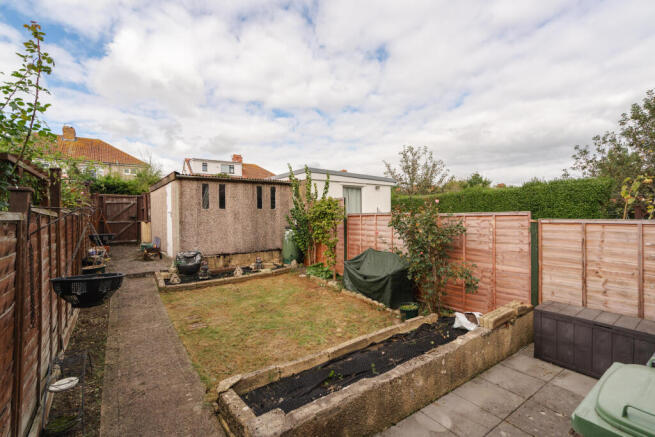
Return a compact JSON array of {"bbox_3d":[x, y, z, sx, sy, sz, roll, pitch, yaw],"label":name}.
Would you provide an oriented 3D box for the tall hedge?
[{"bbox_3d":[4.764,0.250,9.621,1.000,2.300,6.800,0,0,-36],"label":"tall hedge"}]

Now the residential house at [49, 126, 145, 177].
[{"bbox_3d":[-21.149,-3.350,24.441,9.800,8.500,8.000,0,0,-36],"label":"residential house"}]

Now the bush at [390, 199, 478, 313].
[{"bbox_3d":[1.640,0.555,4.505,0.700,1.730,1.100,0,0,-36],"label":"bush"}]

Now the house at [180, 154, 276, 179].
[{"bbox_3d":[-10.616,-3.200,33.424,11.500,8.300,8.000,0,0,-36],"label":"house"}]

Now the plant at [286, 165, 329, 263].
[{"bbox_3d":[-0.533,-0.125,7.763,0.750,2.750,1.000,0,0,-36],"label":"plant"}]

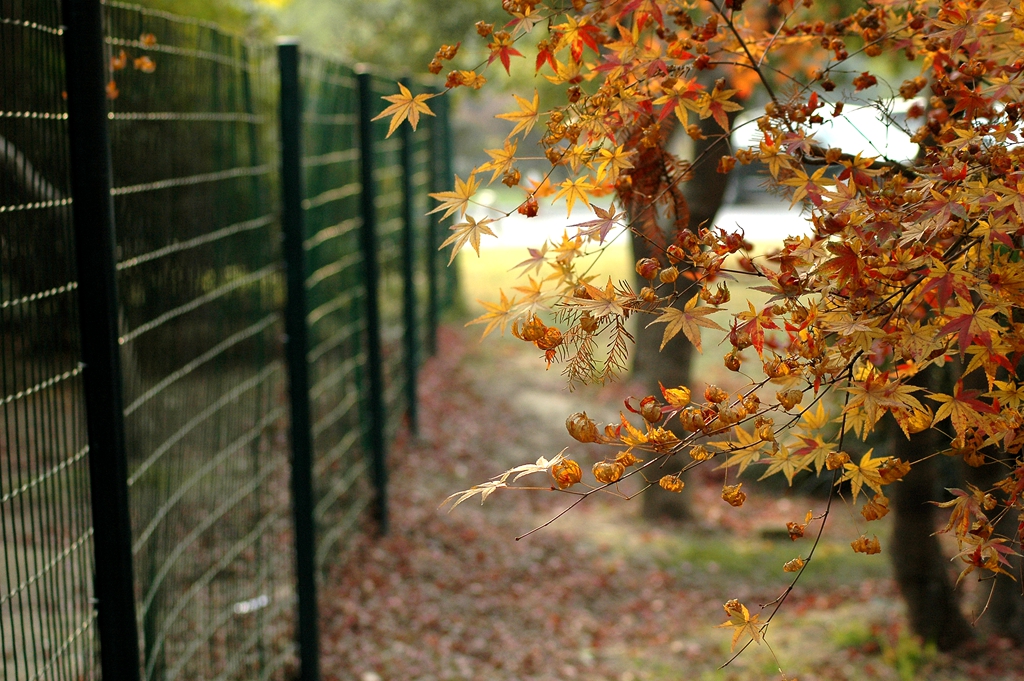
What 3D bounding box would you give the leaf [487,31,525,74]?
[{"bbox_3d":[-0.005,-0.224,2.320,0.030,0.034,0.018,-2,4,0],"label":"leaf"}]

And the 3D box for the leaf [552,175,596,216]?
[{"bbox_3d":[0.049,-0.112,2.320,0.034,0.033,0.017,-2,4,0],"label":"leaf"}]

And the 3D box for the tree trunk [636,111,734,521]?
[{"bbox_3d":[0.520,-0.127,9.000,0.296,1.342,0.250,-1,4,0],"label":"tree trunk"}]

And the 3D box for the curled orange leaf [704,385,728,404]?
[{"bbox_3d":[0.194,0.051,2.830,0.023,0.019,0.020,-1,4,0],"label":"curled orange leaf"}]

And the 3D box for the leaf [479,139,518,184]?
[{"bbox_3d":[-0.011,-0.139,2.320,0.030,0.035,0.020,-2,4,0],"label":"leaf"}]

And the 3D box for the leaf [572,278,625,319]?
[{"bbox_3d":[0.081,-0.040,2.830,0.053,0.038,0.028,-1,4,0],"label":"leaf"}]

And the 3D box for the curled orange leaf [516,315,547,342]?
[{"bbox_3d":[0.014,-0.010,2.320,0.025,0.023,0.022,-2,4,0],"label":"curled orange leaf"}]

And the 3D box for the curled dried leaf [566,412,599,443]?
[{"bbox_3d":[0.055,0.067,2.300,0.025,0.023,0.023,-2,4,0],"label":"curled dried leaf"}]

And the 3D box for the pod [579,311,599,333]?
[{"bbox_3d":[0.073,-0.018,2.860,0.019,0.021,0.019,-1,4,0],"label":"pod"}]

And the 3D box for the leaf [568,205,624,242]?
[{"bbox_3d":[0.067,-0.091,2.320,0.043,0.030,0.022,-2,4,0],"label":"leaf"}]

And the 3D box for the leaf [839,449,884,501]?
[{"bbox_3d":[0.333,0.127,2.830,0.047,0.049,0.020,-1,4,0],"label":"leaf"}]

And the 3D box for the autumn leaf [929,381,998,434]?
[{"bbox_3d":[0.345,0.053,2.280,0.055,0.043,0.022,-2,4,0],"label":"autumn leaf"}]

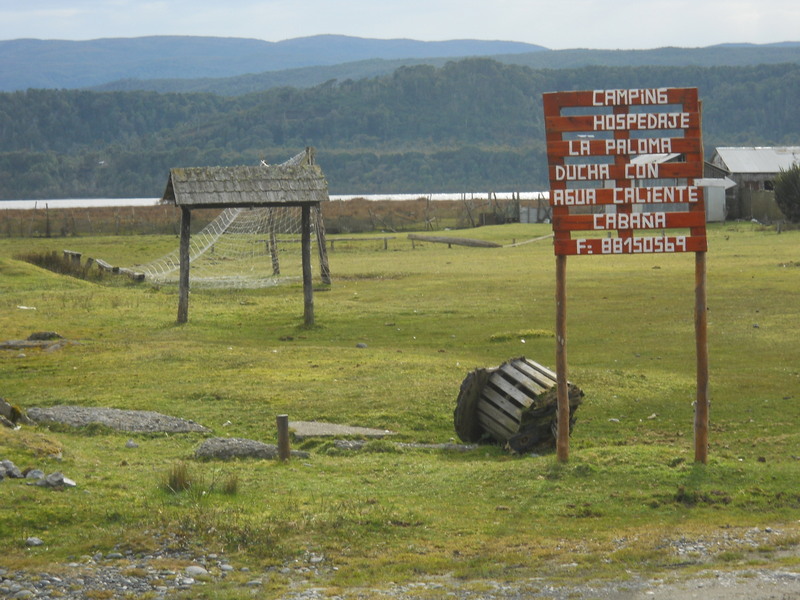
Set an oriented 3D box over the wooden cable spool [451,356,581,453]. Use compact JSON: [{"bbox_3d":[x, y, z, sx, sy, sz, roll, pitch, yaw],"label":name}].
[{"bbox_3d":[0.818,0.729,15.500,0.620,0.620,0.570,2,15,-44],"label":"wooden cable spool"}]

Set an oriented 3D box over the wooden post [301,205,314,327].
[{"bbox_3d":[-1.179,-0.447,29.100,0.113,1.562,0.113,-1,3,11],"label":"wooden post"}]

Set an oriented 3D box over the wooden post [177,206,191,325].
[{"bbox_3d":[-2.737,-0.442,28.800,0.112,1.495,0.112,3,3,11],"label":"wooden post"}]

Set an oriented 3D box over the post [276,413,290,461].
[{"bbox_3d":[-0.757,0.897,14.700,0.073,0.296,0.073,-3,3,0],"label":"post"}]

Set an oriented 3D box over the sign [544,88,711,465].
[{"bbox_3d":[1.442,-0.152,14.350,0.980,2.350,0.110,-1,3,9],"label":"sign"}]

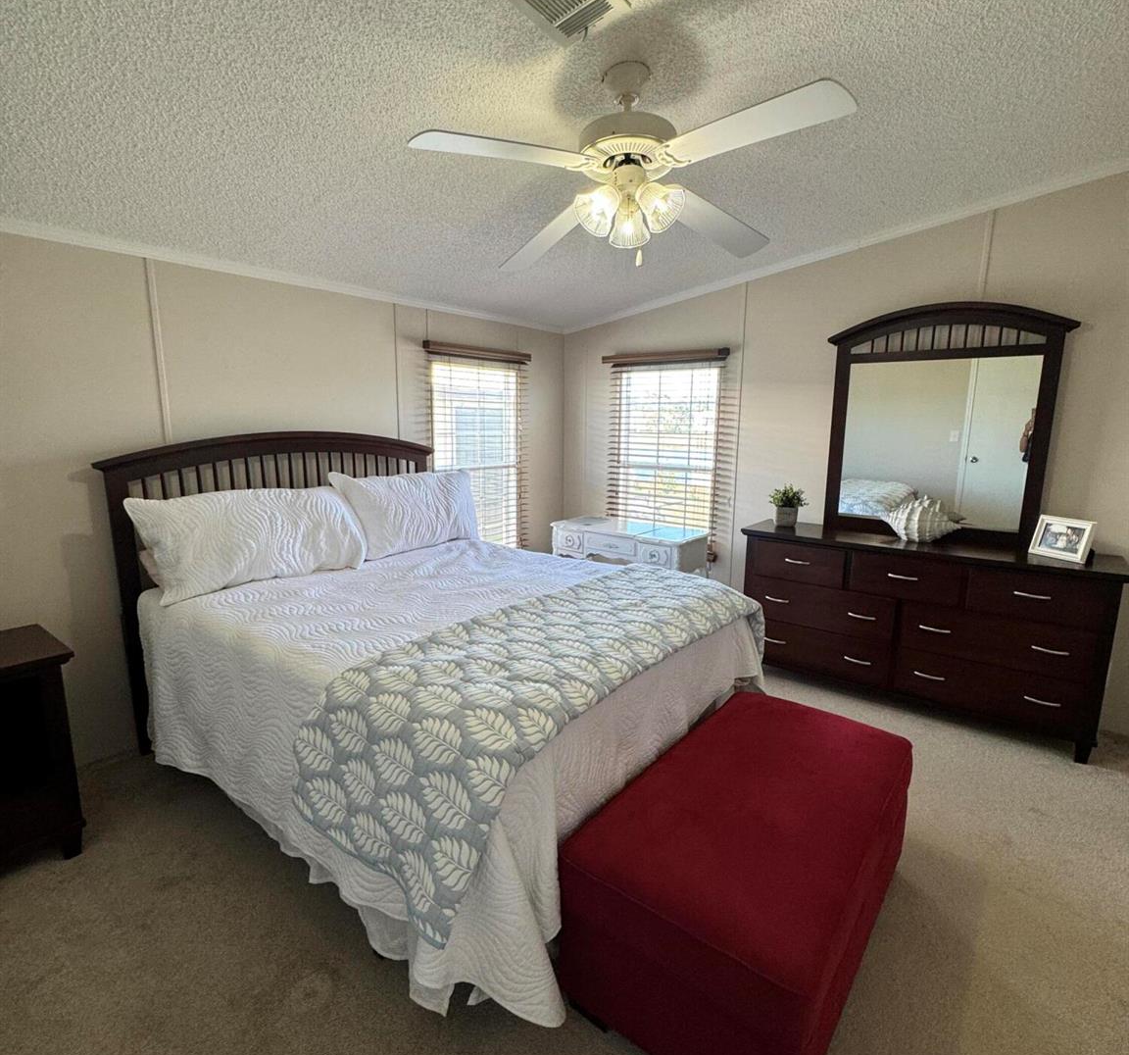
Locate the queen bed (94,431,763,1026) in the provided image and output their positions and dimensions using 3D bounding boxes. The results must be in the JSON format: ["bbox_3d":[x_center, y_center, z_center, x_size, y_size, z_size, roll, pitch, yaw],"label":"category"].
[{"bbox_3d":[-0.475,0.313,2.441,2.200,1.345,1.650,8,13,38],"label":"queen bed"}]

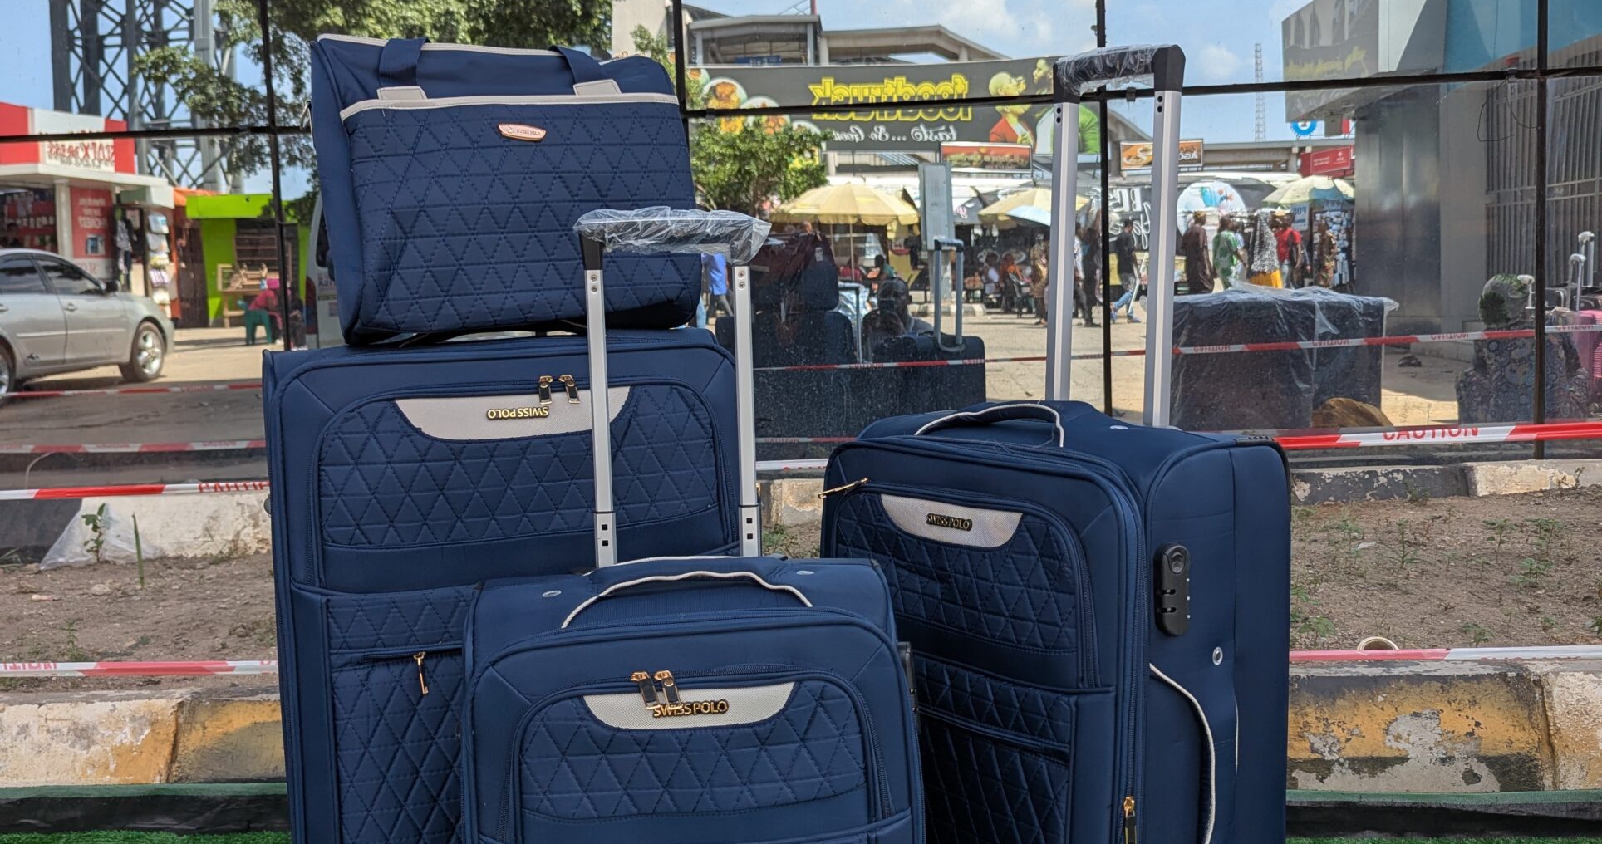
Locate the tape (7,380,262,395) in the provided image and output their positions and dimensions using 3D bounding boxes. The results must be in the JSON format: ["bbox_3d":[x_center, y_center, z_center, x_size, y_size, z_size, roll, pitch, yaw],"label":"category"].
[{"bbox_3d":[-2.414,-0.123,5.350,1.000,0.050,0.020,-2,5,-3],"label":"tape"}]

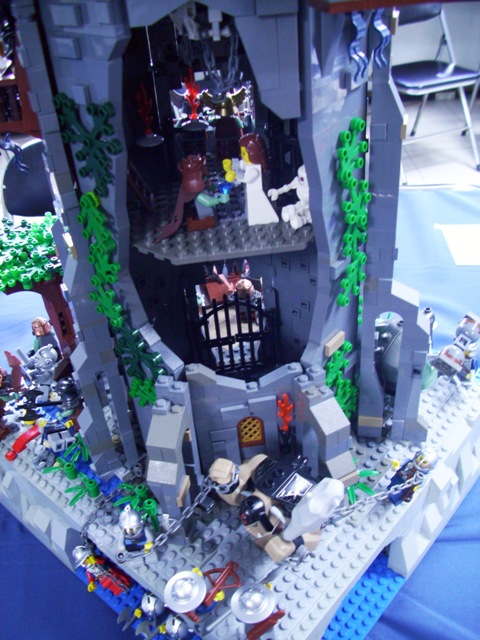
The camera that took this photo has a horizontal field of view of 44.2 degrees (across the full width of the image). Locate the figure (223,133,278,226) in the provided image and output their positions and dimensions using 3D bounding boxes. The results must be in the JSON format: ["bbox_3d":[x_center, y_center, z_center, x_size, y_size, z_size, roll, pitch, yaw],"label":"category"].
[{"bbox_3d":[0.005,-0.072,0.305,0.027,0.044,0.020,-7,36,-3],"label":"figure"}]

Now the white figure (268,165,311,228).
[{"bbox_3d":[0.030,-0.065,0.302,0.024,0.029,0.026,-32,43,-32],"label":"white figure"}]

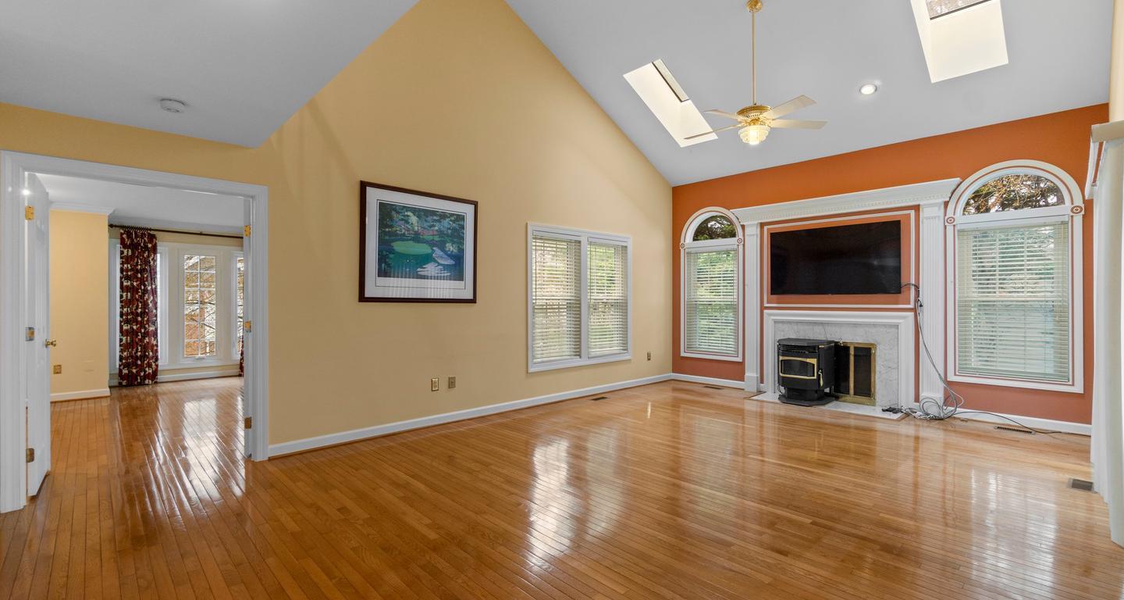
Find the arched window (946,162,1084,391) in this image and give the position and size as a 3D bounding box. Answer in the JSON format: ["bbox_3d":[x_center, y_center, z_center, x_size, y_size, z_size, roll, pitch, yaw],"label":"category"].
[{"bbox_3d":[4.547,-0.263,4.750,0.981,2.259,0.100,0,0,44],"label":"arched window"}]

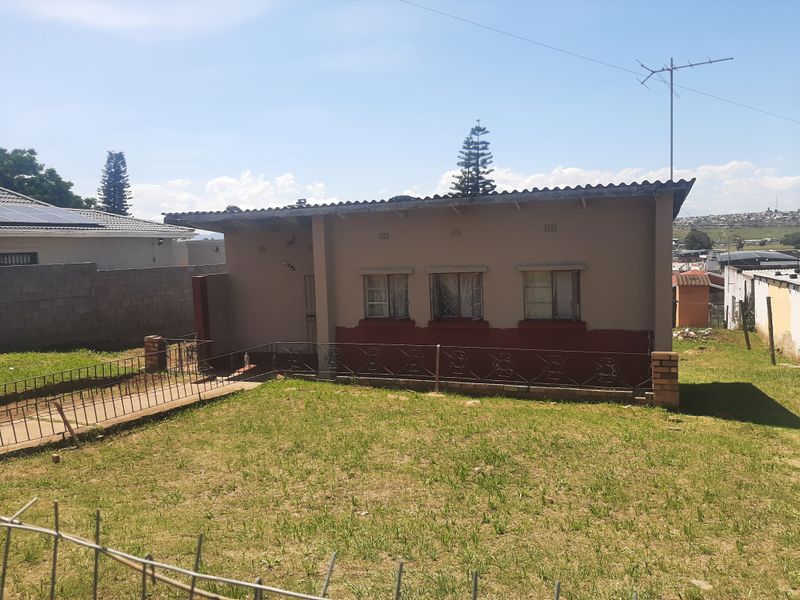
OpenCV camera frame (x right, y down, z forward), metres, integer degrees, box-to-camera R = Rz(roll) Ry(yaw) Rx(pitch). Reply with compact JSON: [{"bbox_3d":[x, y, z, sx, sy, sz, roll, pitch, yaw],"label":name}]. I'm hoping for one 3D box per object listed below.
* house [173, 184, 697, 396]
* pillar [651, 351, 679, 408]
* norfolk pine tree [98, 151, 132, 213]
[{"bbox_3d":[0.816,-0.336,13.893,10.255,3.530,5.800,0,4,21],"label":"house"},{"bbox_3d":[4.135,1.216,9.366,0.356,0.830,0.356,0,4,21],"label":"pillar"},{"bbox_3d":[-30.032,-8.197,64.568,4.100,15.500,4.100,-4,5,-25],"label":"norfolk pine tree"}]

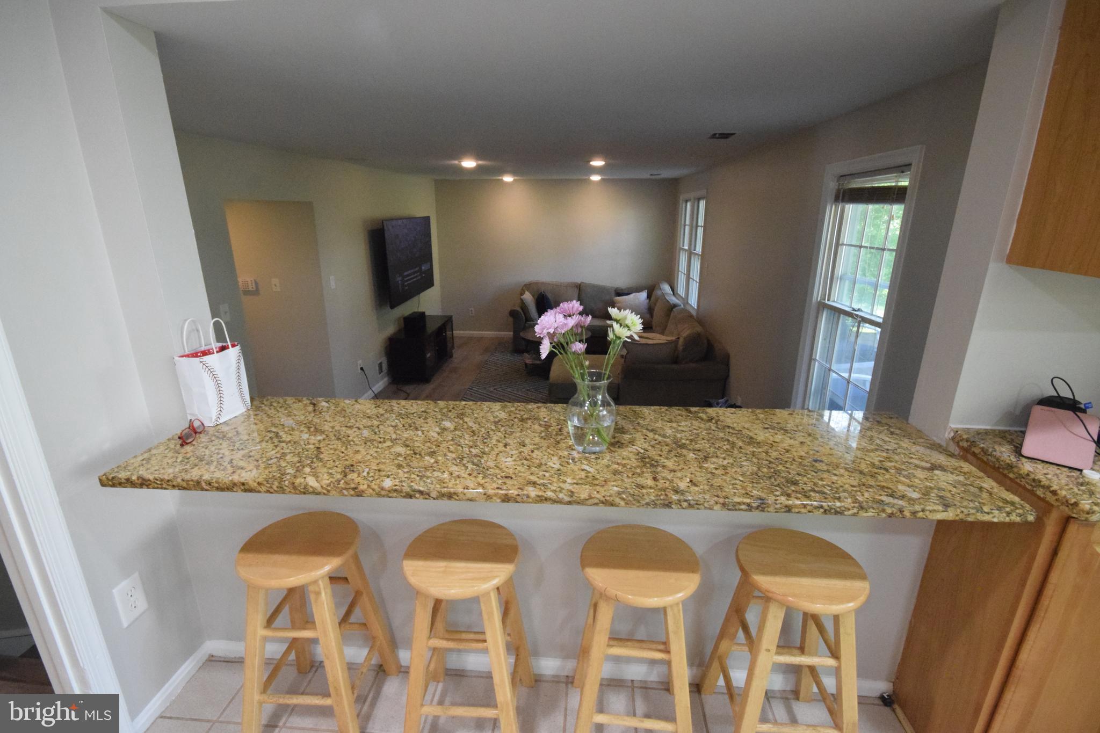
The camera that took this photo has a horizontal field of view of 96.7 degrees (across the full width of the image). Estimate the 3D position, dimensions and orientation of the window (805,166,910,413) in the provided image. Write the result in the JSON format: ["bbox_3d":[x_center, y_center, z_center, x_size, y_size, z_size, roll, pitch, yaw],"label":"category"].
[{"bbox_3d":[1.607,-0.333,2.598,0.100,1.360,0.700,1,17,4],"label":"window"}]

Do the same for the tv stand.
[{"bbox_3d":[-1.625,-0.241,6.343,0.445,0.558,1.206,1,17,4],"label":"tv stand"}]

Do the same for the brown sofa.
[{"bbox_3d":[0.568,-0.419,6.311,2.400,0.990,3.600,1,17,4],"label":"brown sofa"}]

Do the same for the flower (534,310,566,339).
[{"bbox_3d":[0.000,-0.114,1.320,0.085,0.065,0.080,-12,30,8],"label":"flower"}]

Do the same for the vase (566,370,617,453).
[{"bbox_3d":[0.117,0.131,1.391,0.138,0.214,0.138,1,17,4],"label":"vase"}]

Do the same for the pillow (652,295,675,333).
[{"bbox_3d":[1.410,-0.654,6.118,0.168,0.464,0.494,15,18,0],"label":"pillow"}]

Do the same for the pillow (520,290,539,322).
[{"bbox_3d":[-0.311,-0.890,7.226,0.150,0.440,0.440,-15,17,29],"label":"pillow"}]

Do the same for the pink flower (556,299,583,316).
[{"bbox_3d":[0.055,-0.157,1.323,0.072,0.050,0.070,1,17,4],"label":"pink flower"}]

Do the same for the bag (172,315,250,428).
[{"bbox_3d":[-1.100,0.007,1.595,0.084,0.334,0.158,3,17,9],"label":"bag"}]

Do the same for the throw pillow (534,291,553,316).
[{"bbox_3d":[-0.083,-0.897,7.291,0.170,0.440,0.420,14,24,43],"label":"throw pillow"}]

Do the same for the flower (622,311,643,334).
[{"bbox_3d":[0.221,-0.116,1.307,0.059,0.059,0.044,-7,18,-21],"label":"flower"}]

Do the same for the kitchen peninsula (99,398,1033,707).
[{"bbox_3d":[-0.018,0.601,1.619,2.332,0.785,0.597,1,17,4],"label":"kitchen peninsula"}]

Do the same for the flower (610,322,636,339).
[{"bbox_3d":[0.198,-0.096,1.315,0.068,0.049,0.064,1,17,4],"label":"flower"}]

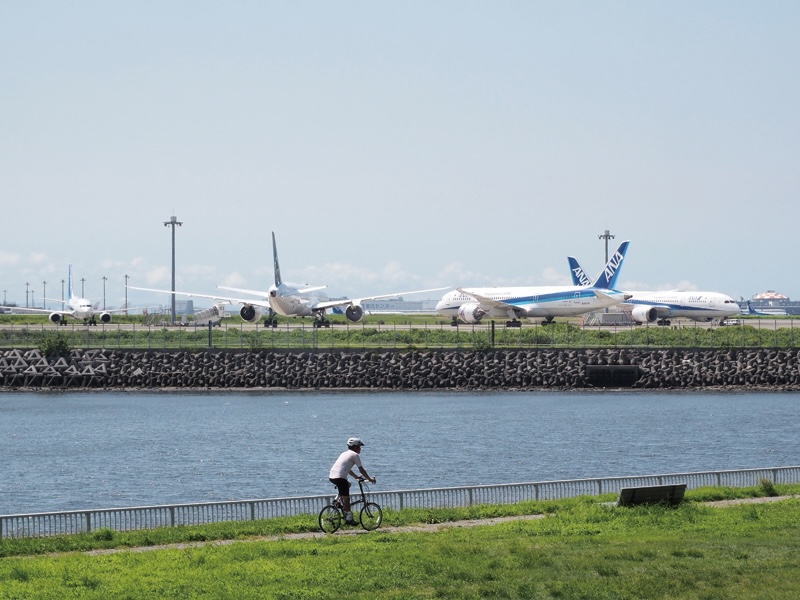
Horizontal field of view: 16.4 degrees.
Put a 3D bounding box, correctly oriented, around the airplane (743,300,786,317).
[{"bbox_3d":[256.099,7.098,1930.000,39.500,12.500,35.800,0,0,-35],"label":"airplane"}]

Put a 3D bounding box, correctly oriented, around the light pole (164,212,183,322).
[{"bbox_3d":[-44.756,-5.790,548.000,3.500,21.800,3.700,0,0,0],"label":"light pole"}]

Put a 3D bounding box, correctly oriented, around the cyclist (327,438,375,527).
[{"bbox_3d":[-0.861,3.336,50.800,0.820,1.620,0.500,0,0,-42],"label":"cyclist"}]

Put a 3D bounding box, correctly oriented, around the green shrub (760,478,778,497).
[{"bbox_3d":[7.901,4.009,59.300,0.400,0.420,0.380,0,0,-42],"label":"green shrub"}]

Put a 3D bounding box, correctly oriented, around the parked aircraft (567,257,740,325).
[{"bbox_3d":[60.700,-2.256,671.500,60.100,17.000,57.500,0,0,-42],"label":"parked aircraft"}]

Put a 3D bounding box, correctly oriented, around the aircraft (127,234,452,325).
[{"bbox_3d":[-19.300,-3.216,513.800,60.100,17.000,61.500,0,0,6],"label":"aircraft"}]

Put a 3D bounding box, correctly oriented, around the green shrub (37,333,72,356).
[{"bbox_3d":[-43.814,5.712,352.000,3.800,3.000,4.500,0,0,0],"label":"green shrub"}]

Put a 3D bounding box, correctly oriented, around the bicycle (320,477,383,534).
[{"bbox_3d":[-0.898,3.757,50.800,1.520,1.030,0.570,0,0,-42],"label":"bicycle"}]

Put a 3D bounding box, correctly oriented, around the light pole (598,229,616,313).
[{"bbox_3d":[47.287,-5.014,632.000,3.700,22.000,3.900,0,0,0],"label":"light pole"}]

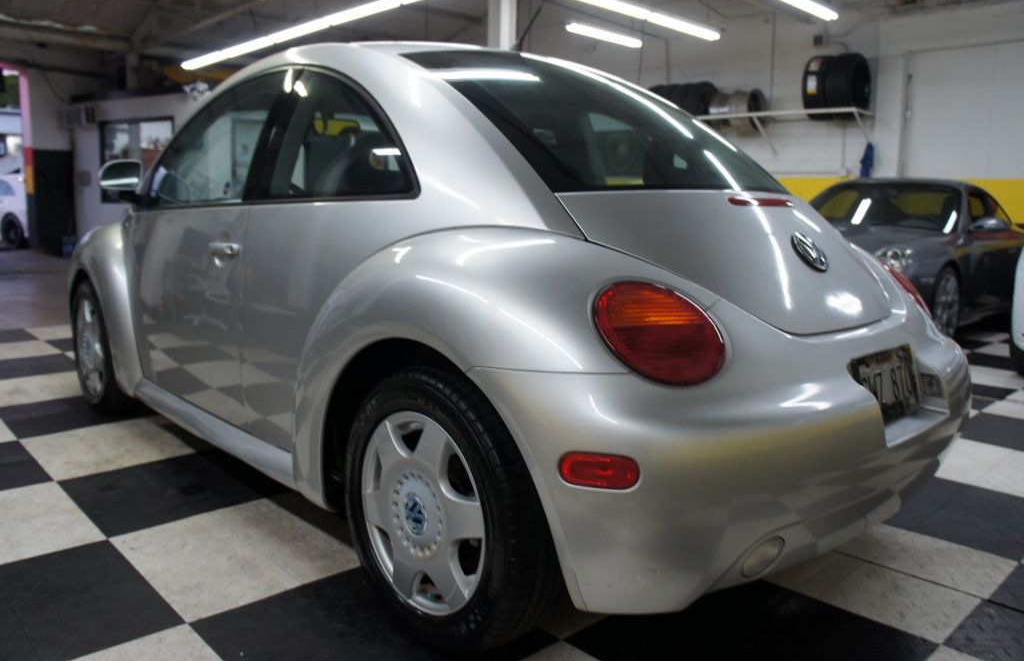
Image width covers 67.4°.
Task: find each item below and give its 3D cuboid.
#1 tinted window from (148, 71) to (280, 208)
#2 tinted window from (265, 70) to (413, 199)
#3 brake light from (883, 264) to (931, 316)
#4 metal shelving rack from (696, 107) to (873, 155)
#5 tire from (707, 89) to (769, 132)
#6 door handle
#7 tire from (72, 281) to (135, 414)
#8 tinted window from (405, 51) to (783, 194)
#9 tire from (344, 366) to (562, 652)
[{"bbox_3d":[-1.099,-0.669,2.786,0.060,0.430,0.950,20,-5,-40],"label":"tinted window"},{"bbox_3d":[-0.455,-0.557,2.110,0.720,0.410,0.060,9,-8,42],"label":"tinted window"},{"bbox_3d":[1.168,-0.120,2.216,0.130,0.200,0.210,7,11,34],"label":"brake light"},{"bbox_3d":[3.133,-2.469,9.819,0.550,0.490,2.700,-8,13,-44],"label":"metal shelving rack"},{"bbox_3d":[2.932,-2.847,9.932,0.550,0.550,0.580,-8,13,-44],"label":"tire"},{"bbox_3d":[-0.910,-0.250,2.411,0.060,0.055,0.230,-8,13,-42],"label":"door handle"},{"bbox_3d":[-1.848,0.047,3.518,0.210,0.625,0.625,-8,13,-42],"label":"tire"},{"bbox_3d":[0.294,-0.623,2.191,1.060,0.150,0.887,-8,42,-42],"label":"tinted window"},{"bbox_3d":[-0.138,0.377,1.699,0.210,0.625,0.625,-8,13,-42],"label":"tire"}]

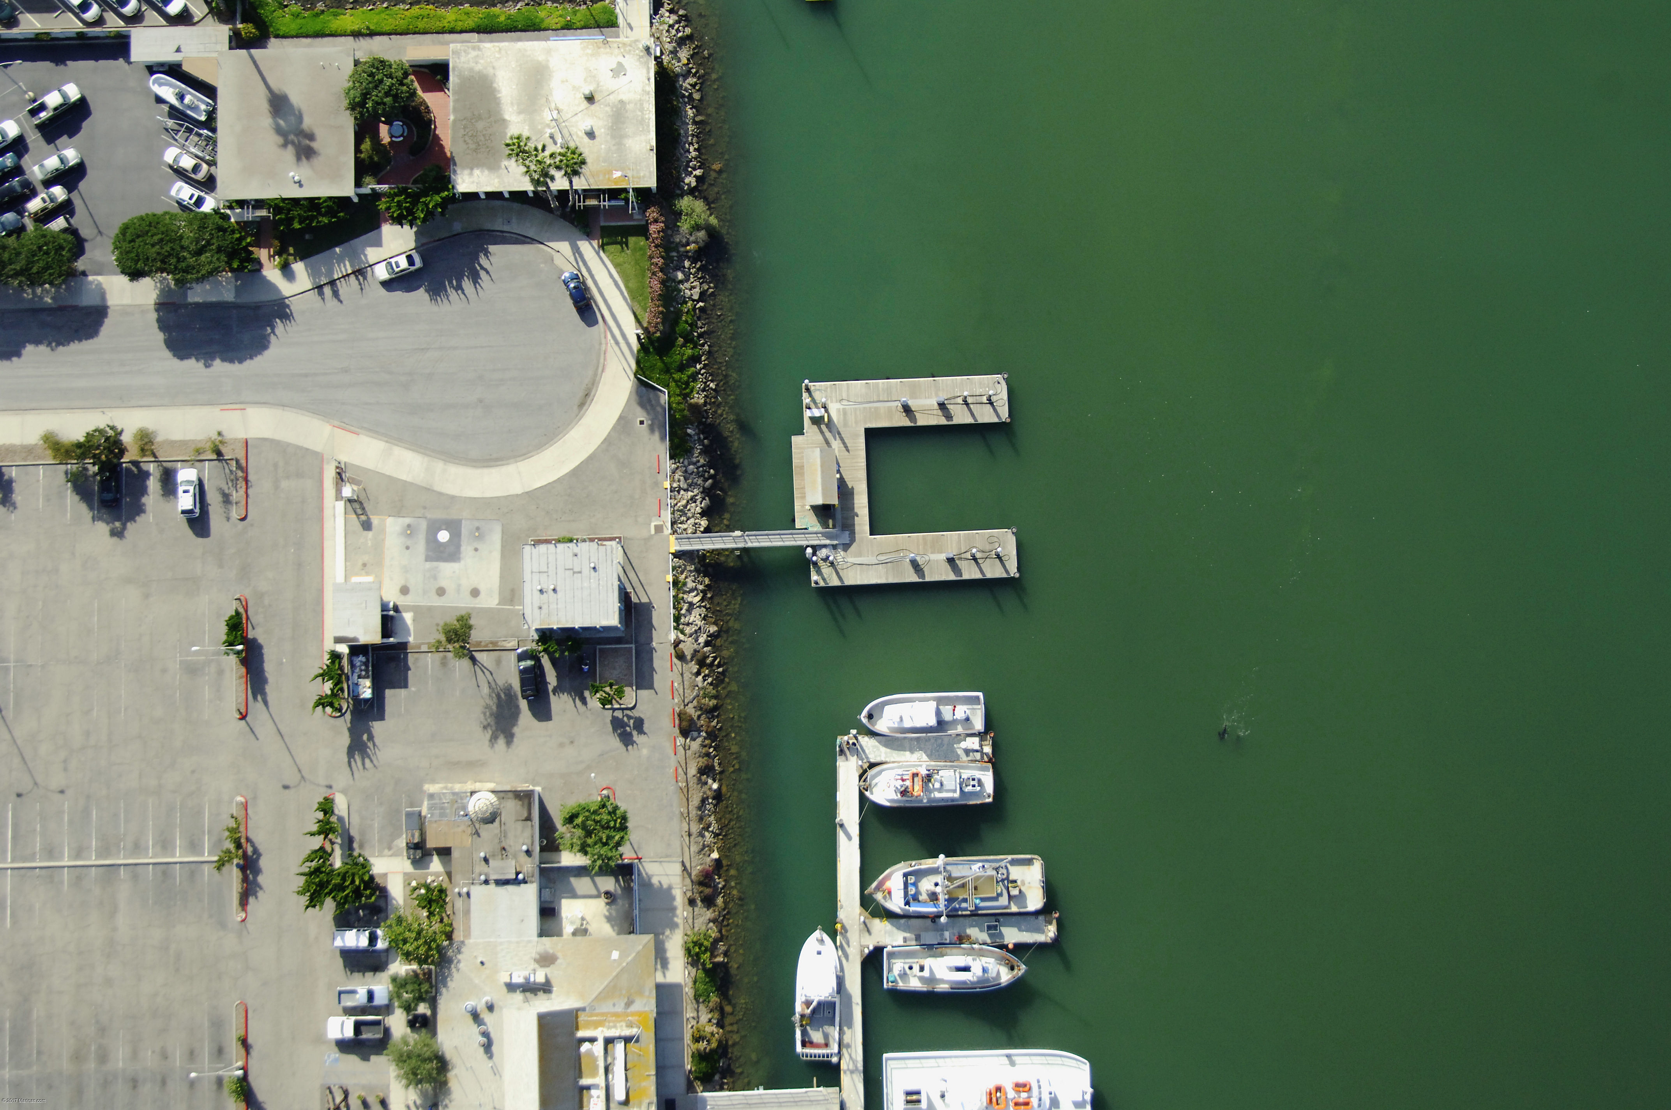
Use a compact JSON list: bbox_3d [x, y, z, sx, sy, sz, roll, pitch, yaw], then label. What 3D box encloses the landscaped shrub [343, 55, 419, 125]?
[{"bbox_3d":[-43.538,-44.422,213.805,7.070,5.200,6.570,-1,85,0],"label":"landscaped shrub"}]

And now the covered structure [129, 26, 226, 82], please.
[{"bbox_3d":[-63.239,-48.081,215.468,9.280,2.600,5.270,-3,85,0],"label":"covered structure"}]

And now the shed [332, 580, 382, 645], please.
[{"bbox_3d":[-45.028,5.563,210.982,4.520,2.800,5.870,-2,85,0],"label":"shed"}]

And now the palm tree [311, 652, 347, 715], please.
[{"bbox_3d":[-47.431,12.264,209.696,3.190,4.300,5.990,-1,85,0],"label":"palm tree"}]

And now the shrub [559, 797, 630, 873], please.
[{"bbox_3d":[-22.390,26.278,208.809,6.435,5.800,6.756,0,83,-1],"label":"shrub"}]

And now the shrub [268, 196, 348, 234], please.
[{"bbox_3d":[-51.241,-32.990,217.410,8.216,3.400,3.655,-1,83,-1],"label":"shrub"}]

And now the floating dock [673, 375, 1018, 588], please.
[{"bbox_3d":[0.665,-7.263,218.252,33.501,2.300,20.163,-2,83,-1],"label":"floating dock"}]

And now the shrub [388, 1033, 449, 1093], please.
[{"bbox_3d":[-38.694,46.984,206.918,5.440,4.200,5.120,-1,85,0],"label":"shrub"}]

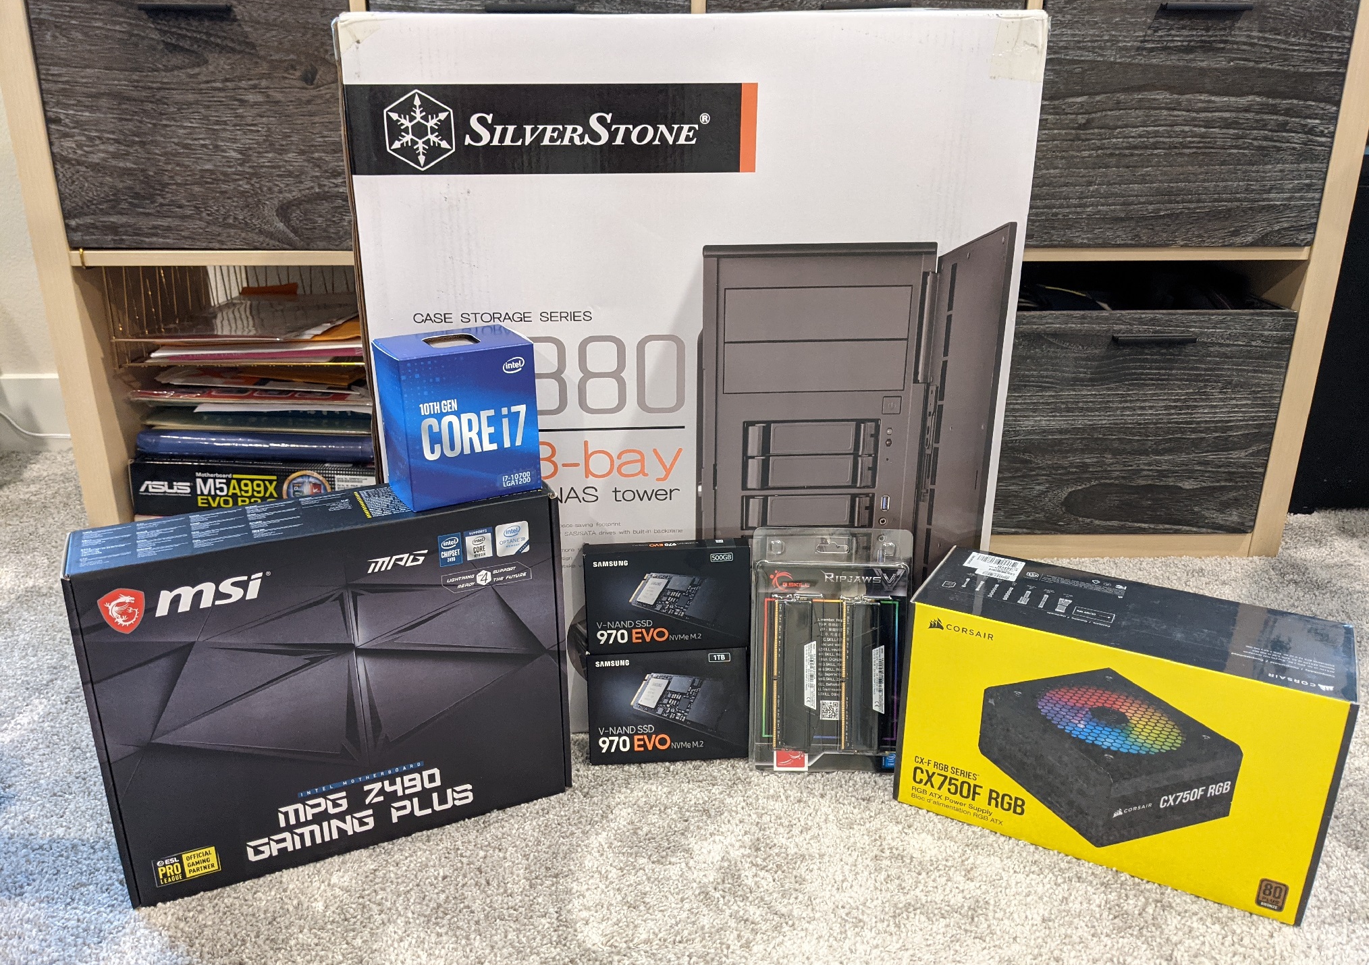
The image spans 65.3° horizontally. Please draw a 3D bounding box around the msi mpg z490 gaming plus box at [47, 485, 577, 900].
[{"bbox_3d":[-0.265,0.149,0.824,0.326,0.268,0.075,-9,23,-23],"label":"msi mpg z490 gaming plus box"}]

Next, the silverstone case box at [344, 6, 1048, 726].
[{"bbox_3d":[0.004,-0.108,1.024,0.522,0.613,0.290,-1,21,-3],"label":"silverstone case box"}]

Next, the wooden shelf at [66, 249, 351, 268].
[{"bbox_3d":[-0.516,-0.311,1.357,0.335,0.017,0.370,0,20,-1],"label":"wooden shelf"}]

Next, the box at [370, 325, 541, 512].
[{"bbox_3d":[-0.171,-0.050,0.812,0.101,0.115,0.067,-12,24,-28],"label":"box"}]

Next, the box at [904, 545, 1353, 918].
[{"bbox_3d":[0.338,0.186,0.846,0.300,0.185,0.122,11,23,27],"label":"box"}]

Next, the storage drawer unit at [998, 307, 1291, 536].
[{"bbox_3d":[0.536,-0.126,1.451,0.332,0.277,0.370,0,20,-1],"label":"storage drawer unit"}]

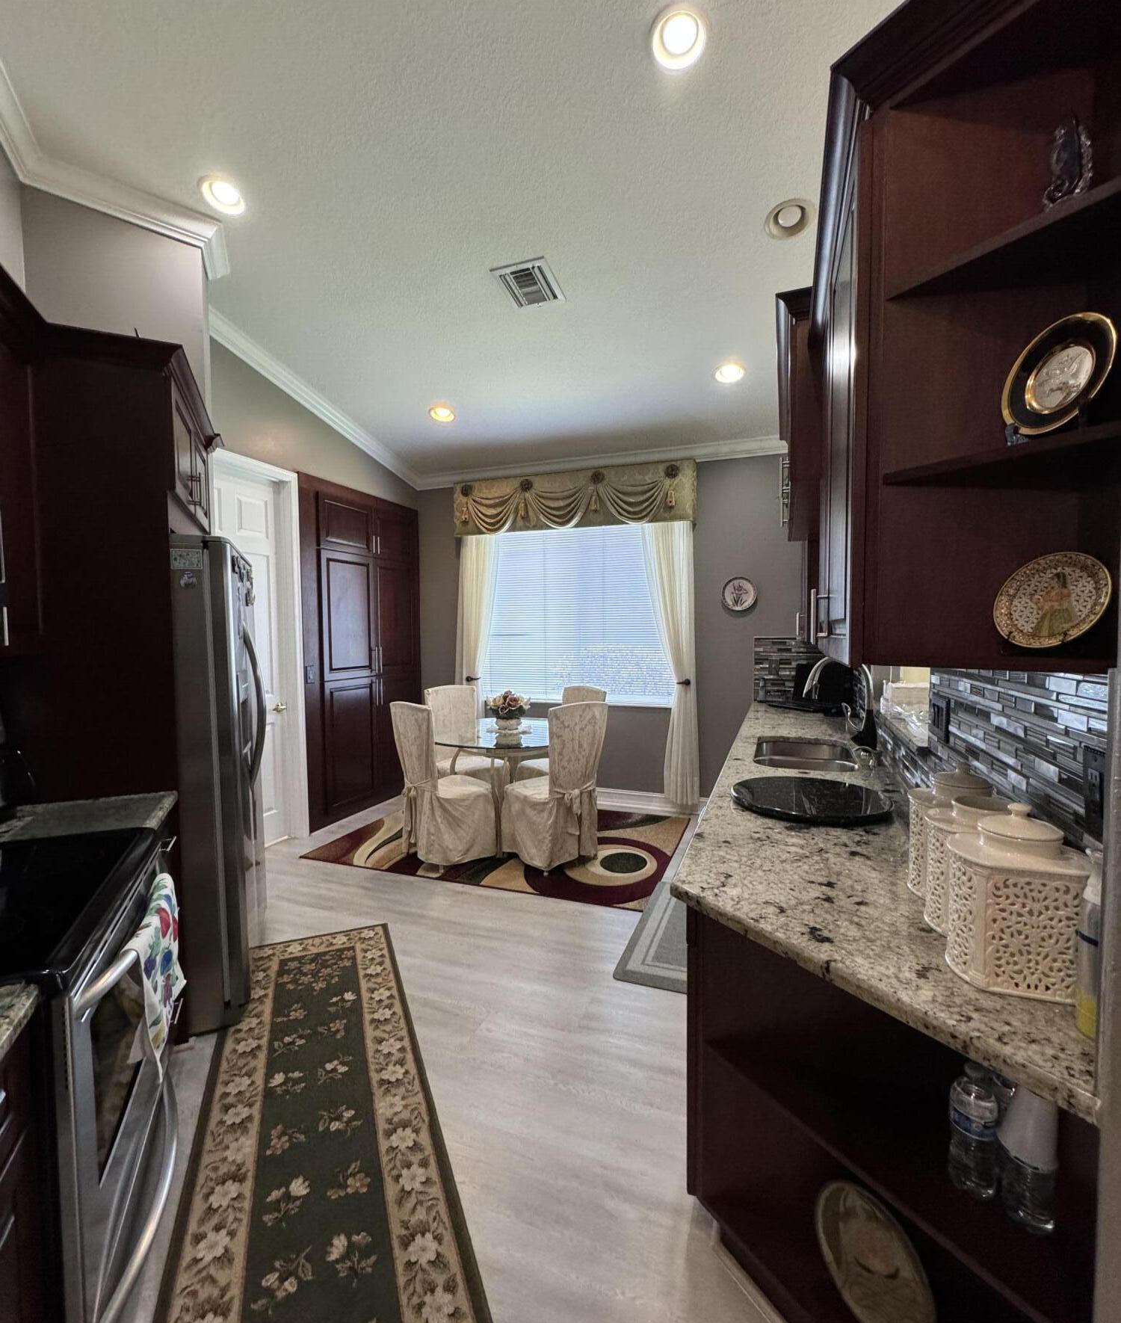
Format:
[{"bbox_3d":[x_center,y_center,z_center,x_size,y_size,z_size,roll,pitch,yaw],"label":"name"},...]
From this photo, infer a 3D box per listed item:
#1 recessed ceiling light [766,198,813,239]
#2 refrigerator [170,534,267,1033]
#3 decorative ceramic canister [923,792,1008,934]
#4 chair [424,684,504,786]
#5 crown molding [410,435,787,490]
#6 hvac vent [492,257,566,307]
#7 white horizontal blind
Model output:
[{"bbox_3d":[1.024,-1.976,2.697,0.200,0.050,0.200,1,-9,21],"label":"recessed ceiling light"},{"bbox_3d":[-1.684,0.446,2.457,0.865,1.775,0.915,-2,3,-25],"label":"refrigerator"},{"bbox_3d":[0.727,0.348,1.033,0.178,0.216,0.140,0,3,20],"label":"decorative ceramic canister"},{"bbox_3d":[-0.726,0.724,4.697,0.460,1.030,0.550,-2,3,-35],"label":"chair"},{"bbox_3d":[0.185,-1.647,5.093,3.360,0.110,0.090,1,3,21],"label":"crown molding"},{"bbox_3d":[-0.165,-1.980,3.184,0.300,0.030,0.305,1,-9,21],"label":"hvac vent"},{"bbox_3d":[0.085,-0.418,4.992,1.740,1.530,0.060,0,3,20],"label":"white horizontal blind"}]

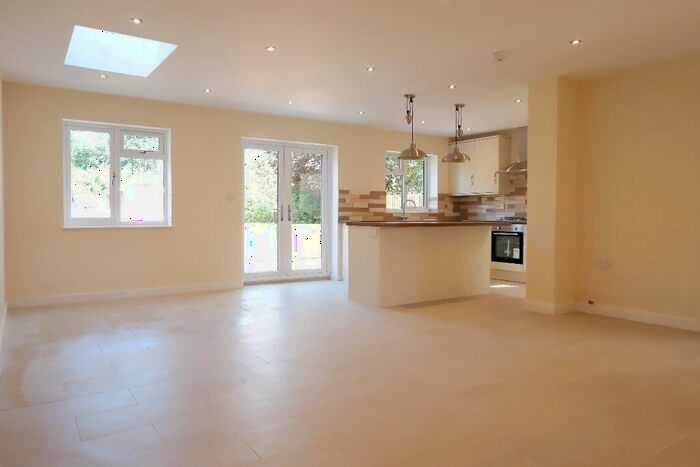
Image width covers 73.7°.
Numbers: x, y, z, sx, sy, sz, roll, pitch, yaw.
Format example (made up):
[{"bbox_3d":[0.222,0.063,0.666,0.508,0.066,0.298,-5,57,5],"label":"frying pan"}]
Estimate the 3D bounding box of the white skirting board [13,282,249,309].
[{"bbox_3d":[-2.634,0.756,5.856,2.694,0.085,0.023,-1,2,-33],"label":"white skirting board"}]

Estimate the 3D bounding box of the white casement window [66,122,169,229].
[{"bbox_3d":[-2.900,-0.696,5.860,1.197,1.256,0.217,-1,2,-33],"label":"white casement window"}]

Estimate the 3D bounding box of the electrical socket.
[{"bbox_3d":[2.514,0.298,4.637,0.015,0.094,0.146,-1,2,-33],"label":"electrical socket"}]

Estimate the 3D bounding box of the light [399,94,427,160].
[{"bbox_3d":[0.741,-1.265,5.564,0.325,0.749,0.325,0,2,0],"label":"light"}]

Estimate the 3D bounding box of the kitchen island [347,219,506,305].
[{"bbox_3d":[1.026,0.329,5.910,2.137,0.916,0.729,-1,2,-33],"label":"kitchen island"}]

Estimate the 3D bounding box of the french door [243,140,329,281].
[{"bbox_3d":[-0.996,-0.314,7.251,1.527,2.123,0.108,-1,2,-33],"label":"french door"}]

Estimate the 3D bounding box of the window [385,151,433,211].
[{"bbox_3d":[0.988,-0.897,8.429,1.209,1.044,0.158,-1,2,-33],"label":"window"}]

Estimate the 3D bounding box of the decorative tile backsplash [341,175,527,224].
[{"bbox_3d":[1.412,-0.564,7.402,2.669,0.788,1.756,-1,2,-33],"label":"decorative tile backsplash"}]

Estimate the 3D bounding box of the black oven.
[{"bbox_3d":[2.650,0.146,7.373,0.552,0.616,0.601,-1,2,-33],"label":"black oven"}]

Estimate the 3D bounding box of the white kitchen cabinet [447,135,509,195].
[{"bbox_3d":[2.268,-1.143,8.224,0.315,0.951,1.172,-1,2,-33],"label":"white kitchen cabinet"}]

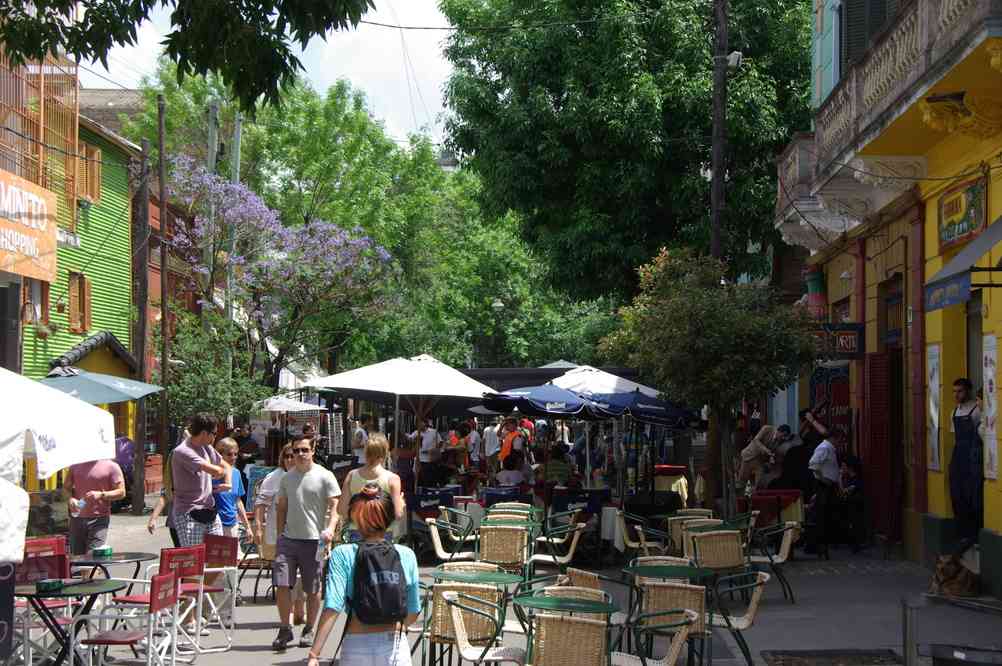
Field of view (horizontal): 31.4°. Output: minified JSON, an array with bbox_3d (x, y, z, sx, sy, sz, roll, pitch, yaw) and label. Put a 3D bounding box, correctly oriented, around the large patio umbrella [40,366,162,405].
[{"bbox_3d":[-5.954,1.650,24.500,2.400,2.350,2.400,0,-2,9],"label":"large patio umbrella"}]

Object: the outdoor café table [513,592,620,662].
[{"bbox_3d":[0.388,1.960,10.359,0.640,0.755,0.640,0,-3,0],"label":"outdoor café table"}]

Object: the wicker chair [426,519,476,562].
[{"bbox_3d":[-0.487,2.364,18.866,0.570,0.790,0.560,0,-2,2],"label":"wicker chair"}]

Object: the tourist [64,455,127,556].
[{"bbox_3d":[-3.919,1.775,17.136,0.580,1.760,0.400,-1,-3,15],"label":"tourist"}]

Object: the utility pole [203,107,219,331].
[{"bbox_3d":[-6.597,-0.887,40.040,0.260,8.400,0.260,2,-2,0],"label":"utility pole"}]

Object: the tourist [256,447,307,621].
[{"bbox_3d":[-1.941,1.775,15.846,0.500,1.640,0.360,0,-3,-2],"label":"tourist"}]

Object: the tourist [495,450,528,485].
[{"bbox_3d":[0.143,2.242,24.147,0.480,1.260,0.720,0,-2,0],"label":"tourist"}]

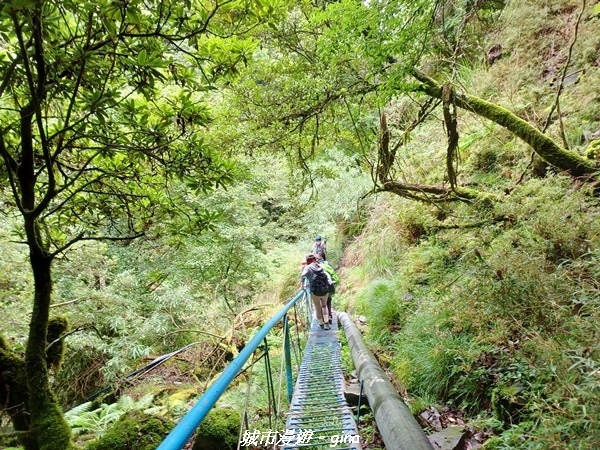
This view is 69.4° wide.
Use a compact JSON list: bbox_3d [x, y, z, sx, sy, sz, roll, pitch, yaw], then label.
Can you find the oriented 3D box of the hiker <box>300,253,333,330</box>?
[{"bbox_3d":[0.337,1.320,8.600,0.620,1.520,0.580,0,5,-5],"label":"hiker"}]

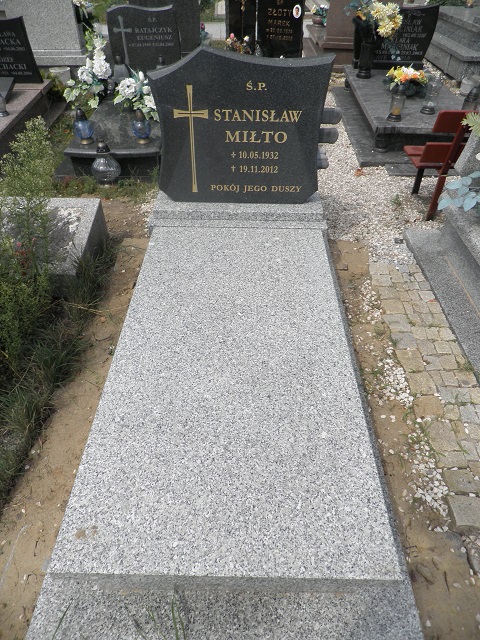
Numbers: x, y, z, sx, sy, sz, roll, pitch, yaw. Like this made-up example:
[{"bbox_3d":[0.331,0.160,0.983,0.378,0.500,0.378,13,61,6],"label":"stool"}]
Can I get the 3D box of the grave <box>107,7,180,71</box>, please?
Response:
[{"bbox_3d":[-0.827,-2.453,3.924,0.600,0.550,0.110,1,43,0],"label":"grave"}]

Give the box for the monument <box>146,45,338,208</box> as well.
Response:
[{"bbox_3d":[0.001,-0.926,2.170,0.850,0.705,0.092,1,38,0],"label":"monument"}]

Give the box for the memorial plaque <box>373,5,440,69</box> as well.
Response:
[{"bbox_3d":[1.455,-2.735,4.284,0.750,0.540,0.140,2,43,1],"label":"memorial plaque"}]

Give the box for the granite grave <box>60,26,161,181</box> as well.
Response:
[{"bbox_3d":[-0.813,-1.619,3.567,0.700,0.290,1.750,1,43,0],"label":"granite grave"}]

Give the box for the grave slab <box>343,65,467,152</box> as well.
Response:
[{"bbox_3d":[1.465,-1.924,3.945,0.880,0.190,1.750,2,43,1],"label":"grave slab"}]

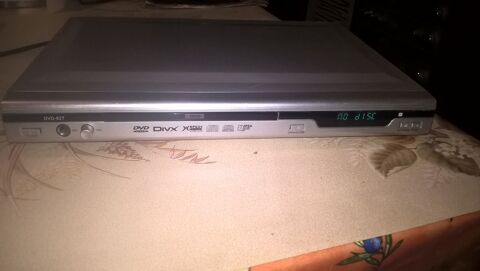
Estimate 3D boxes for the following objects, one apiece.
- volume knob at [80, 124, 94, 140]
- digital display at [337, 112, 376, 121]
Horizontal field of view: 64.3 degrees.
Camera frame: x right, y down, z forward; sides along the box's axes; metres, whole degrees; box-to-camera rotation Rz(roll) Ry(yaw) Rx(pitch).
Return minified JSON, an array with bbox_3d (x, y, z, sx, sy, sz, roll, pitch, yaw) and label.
[{"bbox_3d":[-0.141,-0.003,0.350,0.012,0.012,0.007,-1,34,-9],"label":"volume knob"},{"bbox_3d":[0.119,-0.019,0.390,0.043,0.010,0.005,-1,34,-9],"label":"digital display"}]

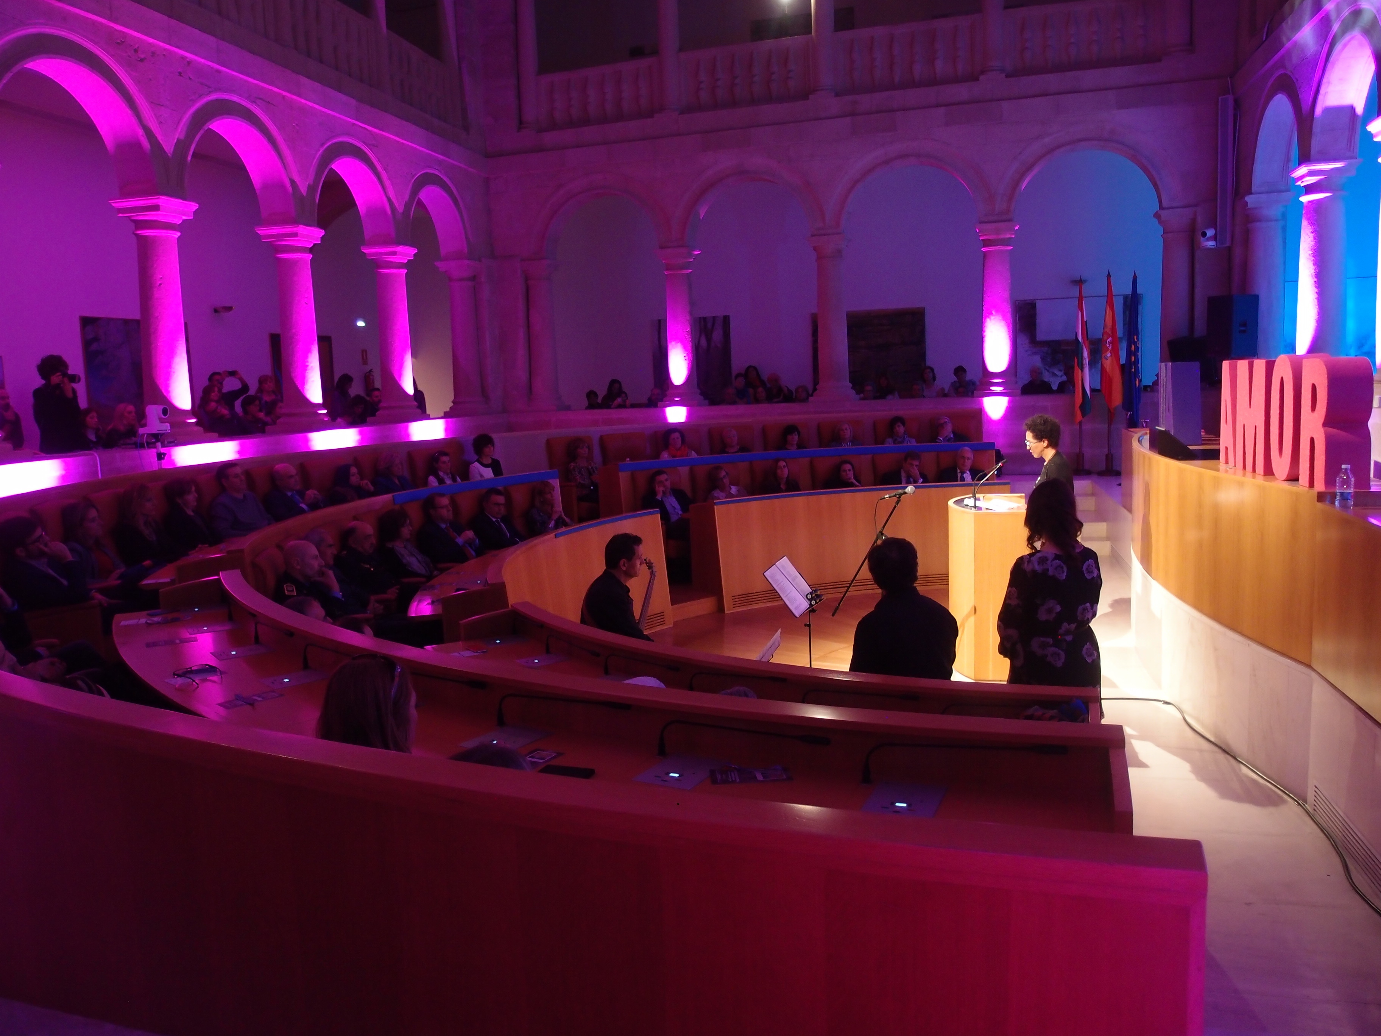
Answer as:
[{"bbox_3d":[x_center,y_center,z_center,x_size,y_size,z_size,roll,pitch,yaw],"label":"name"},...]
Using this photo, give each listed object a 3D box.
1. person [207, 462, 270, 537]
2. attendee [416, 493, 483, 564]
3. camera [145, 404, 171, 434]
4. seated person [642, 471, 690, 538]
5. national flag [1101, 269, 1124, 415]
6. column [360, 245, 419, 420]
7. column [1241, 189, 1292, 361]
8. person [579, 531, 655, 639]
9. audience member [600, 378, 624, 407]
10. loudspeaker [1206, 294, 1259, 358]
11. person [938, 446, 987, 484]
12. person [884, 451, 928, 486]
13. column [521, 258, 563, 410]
[{"bbox_3d":[-3.348,0.180,8.718,0.800,1.220,0.550,0,7,15],"label":"person"},{"bbox_3d":[-1.702,0.410,8.541,0.800,1.200,0.550,0,7,18],"label":"attendee"},{"bbox_3d":[-4.121,-0.764,8.603,0.190,0.215,0.170,-1,7,10],"label":"camera"},{"bbox_3d":[-0.148,0.108,12.439,0.600,1.250,0.800,-7,9,-34],"label":"seated person"},{"bbox_3d":[5.286,-2.211,13.998,0.320,1.800,0.280,0,7,16],"label":"national flag"},{"bbox_3d":[-3.938,-2.429,14.890,0.580,2.265,0.580,0,7,16],"label":"column"},{"bbox_3d":[7.061,-2.722,13.569,0.560,2.265,0.560,0,7,16],"label":"column"},{"bbox_3d":[-0.163,0.693,5.965,0.850,1.265,0.520,-4,7,-14],"label":"person"},{"bbox_3d":[-1.141,-1.416,17.006,0.500,1.380,0.600,-3,7,-2],"label":"audience member"},{"bbox_3d":[5.471,-1.927,11.273,0.360,0.655,0.370,-5,8,-22],"label":"loudspeaker"},{"bbox_3d":[2.774,-0.120,11.140,0.520,1.166,0.750,-2,7,6],"label":"person"},{"bbox_3d":[2.463,-0.102,12.309,0.580,1.250,0.780,-3,7,-4],"label":"person"},{"bbox_3d":[-2.240,-2.738,16.914,0.560,2.265,0.560,-2,7,0],"label":"column"}]

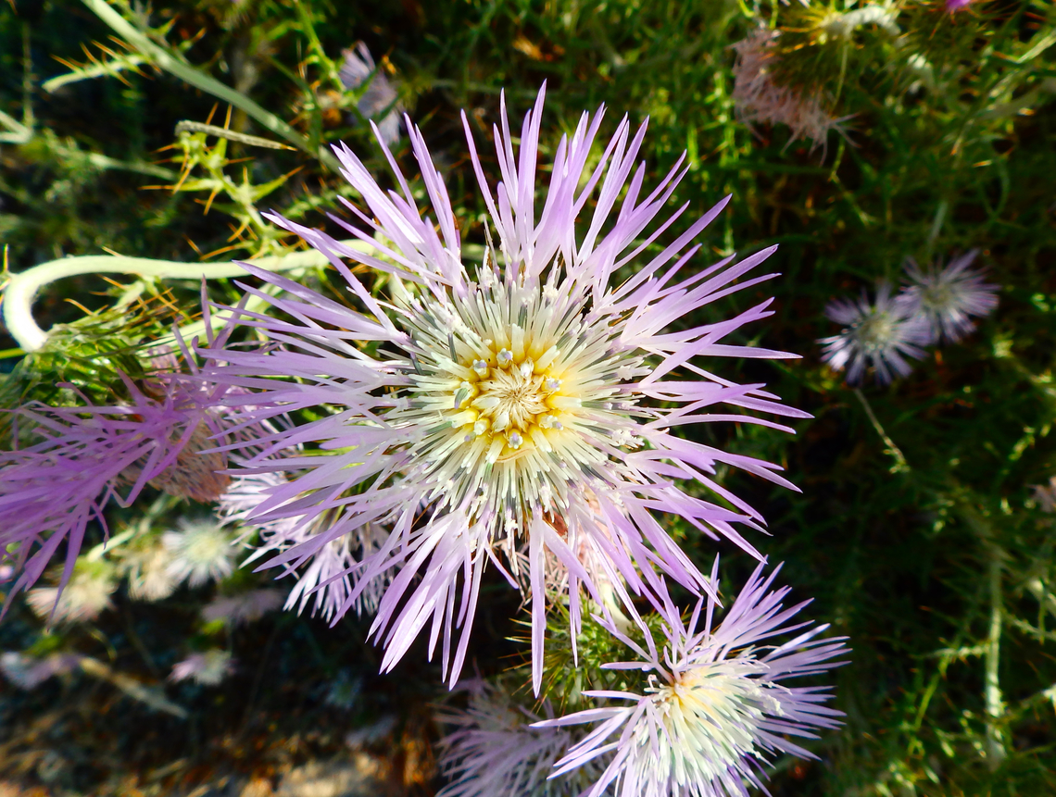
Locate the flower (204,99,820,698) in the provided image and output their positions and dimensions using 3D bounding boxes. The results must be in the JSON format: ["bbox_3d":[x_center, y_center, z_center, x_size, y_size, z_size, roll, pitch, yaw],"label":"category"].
[{"bbox_3d":[-0.003,-0.001,0.085,0.067,0.028,0.067,0,87,0],"label":"flower"}]

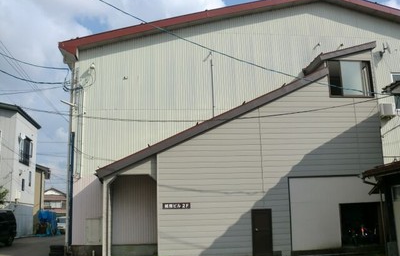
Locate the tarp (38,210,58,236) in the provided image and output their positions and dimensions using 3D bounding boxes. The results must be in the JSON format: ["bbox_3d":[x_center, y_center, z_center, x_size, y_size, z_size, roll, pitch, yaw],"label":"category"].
[{"bbox_3d":[-12.925,8.113,34.500,1.500,2.050,1.300,0,-12,-8],"label":"tarp"}]

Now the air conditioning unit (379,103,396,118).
[{"bbox_3d":[8.897,-0.845,19.200,0.760,0.560,0.310,0,-12,-8],"label":"air conditioning unit"}]

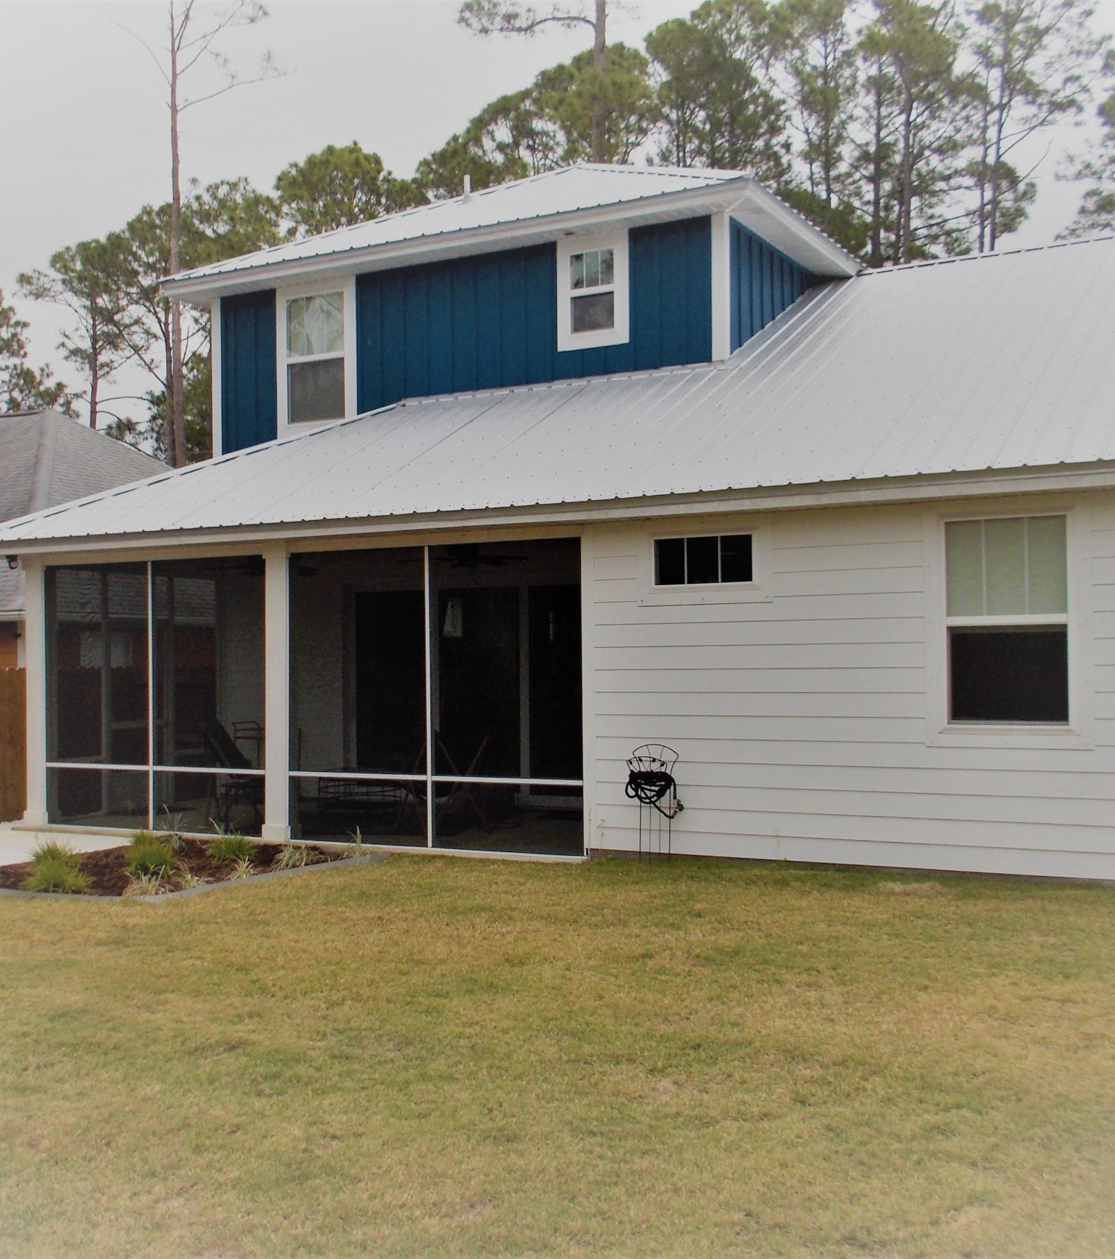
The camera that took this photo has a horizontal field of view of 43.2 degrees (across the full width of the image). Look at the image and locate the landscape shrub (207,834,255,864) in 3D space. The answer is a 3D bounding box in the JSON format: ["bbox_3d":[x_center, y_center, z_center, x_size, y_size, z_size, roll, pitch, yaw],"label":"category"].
[{"bbox_3d":[-2.786,1.865,12.017,0.413,0.222,0.413,-1,-1,0],"label":"landscape shrub"}]

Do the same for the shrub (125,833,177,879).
[{"bbox_3d":[-3.233,1.786,11.180,0.394,0.350,0.394,-1,-1,0],"label":"shrub"}]

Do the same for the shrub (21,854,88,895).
[{"bbox_3d":[-3.759,1.816,10.507,0.494,0.271,0.494,-2,-2,30],"label":"shrub"}]

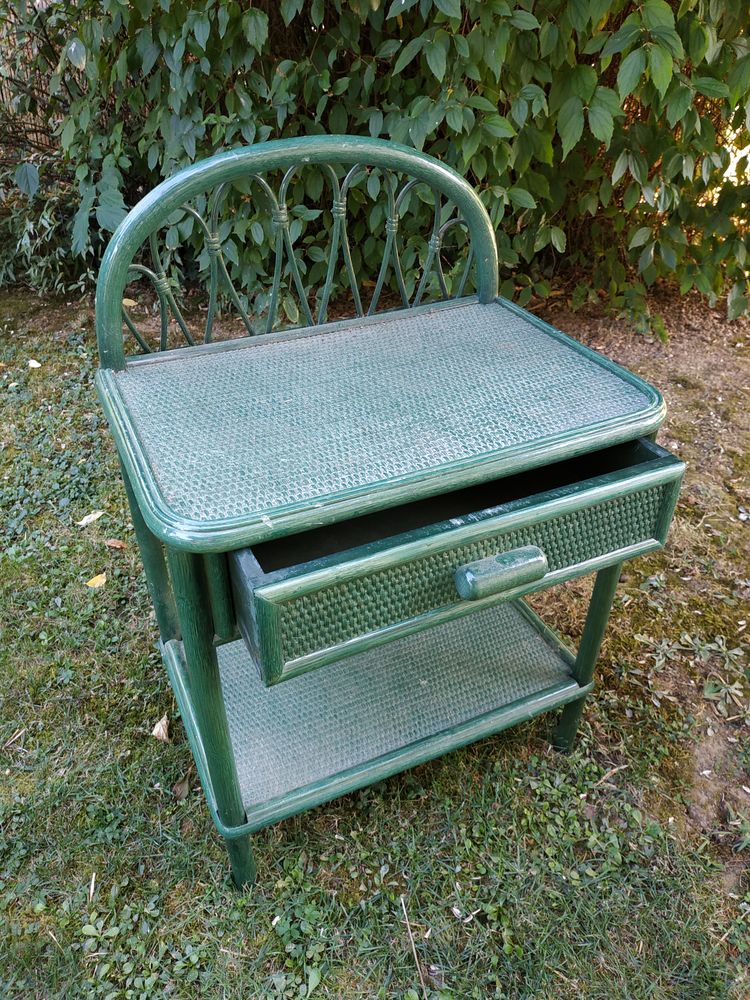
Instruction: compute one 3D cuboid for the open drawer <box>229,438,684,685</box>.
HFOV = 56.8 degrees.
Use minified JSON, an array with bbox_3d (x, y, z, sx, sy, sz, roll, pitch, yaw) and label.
[{"bbox_3d":[0.051,-0.001,0.707,0.429,0.108,0.282,-15,39,-20],"label":"open drawer"}]

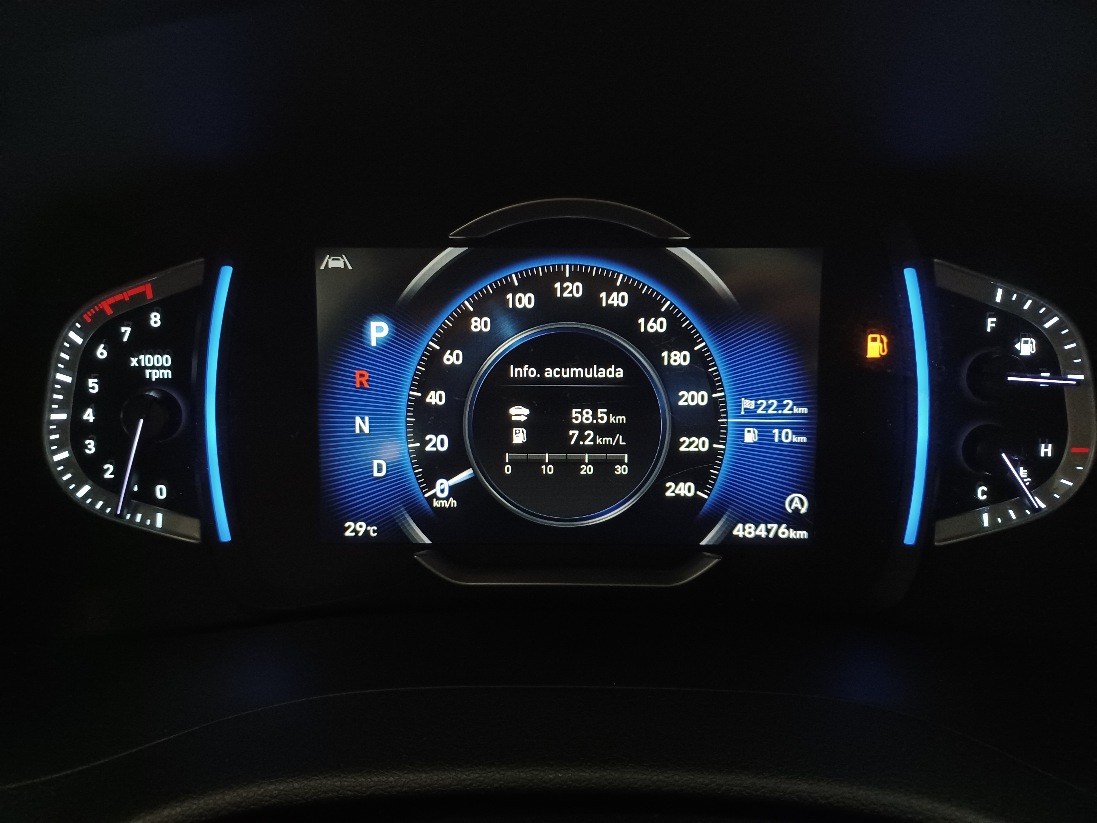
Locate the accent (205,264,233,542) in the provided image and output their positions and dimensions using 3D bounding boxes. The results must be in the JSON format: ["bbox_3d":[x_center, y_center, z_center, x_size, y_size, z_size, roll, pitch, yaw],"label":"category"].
[{"bbox_3d":[-0.099,-0.002,0.239,0.008,0.084,0.006,0,5,0],"label":"accent"}]

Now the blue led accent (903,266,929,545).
[{"bbox_3d":[0.111,-0.002,0.239,0.008,0.084,0.006,0,5,0],"label":"blue led accent"}]

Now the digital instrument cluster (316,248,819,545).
[{"bbox_3d":[0.006,-0.005,0.246,0.152,0.091,0.015,0,5,0],"label":"digital instrument cluster"}]

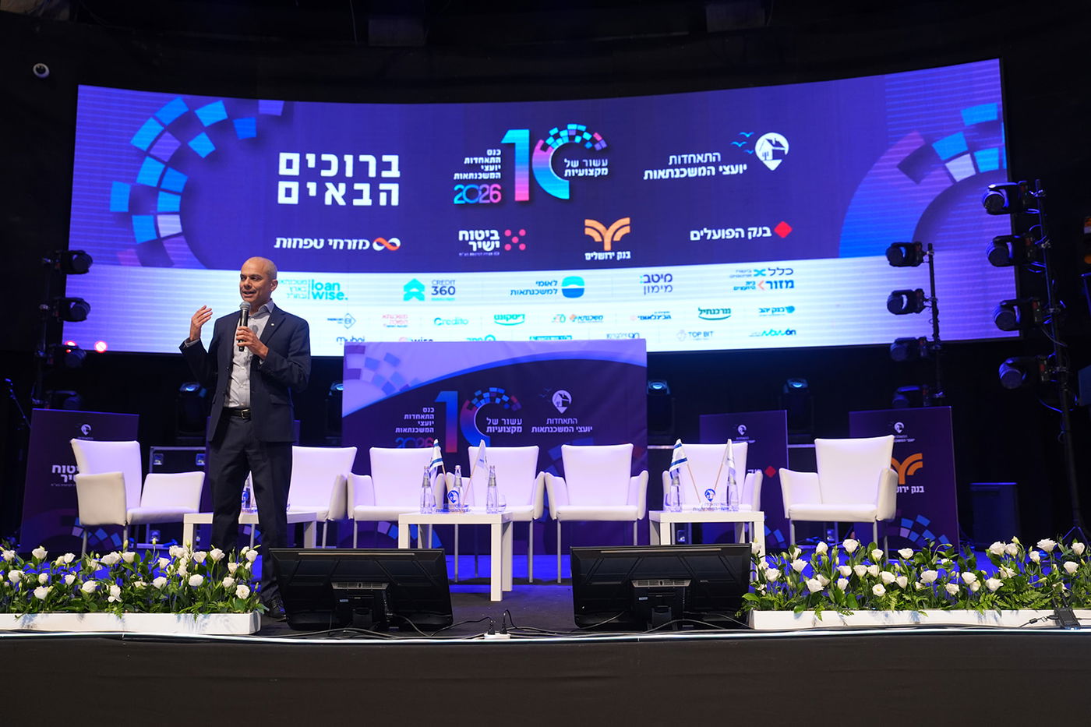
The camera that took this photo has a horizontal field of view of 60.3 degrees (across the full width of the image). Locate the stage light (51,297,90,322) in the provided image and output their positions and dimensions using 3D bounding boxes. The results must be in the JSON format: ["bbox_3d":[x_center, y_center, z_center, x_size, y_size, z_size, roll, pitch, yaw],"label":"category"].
[{"bbox_3d":[-4.599,-0.525,9.106,0.330,0.250,0.280,2,2,-18],"label":"stage light"}]

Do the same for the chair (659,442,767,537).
[{"bbox_3d":[1.121,0.980,6.293,0.655,0.895,0.585,-2,-8,11],"label":"chair"}]

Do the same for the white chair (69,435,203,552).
[{"bbox_3d":[-2.419,0.896,5.503,0.580,0.880,0.630,-4,-9,26],"label":"white chair"}]

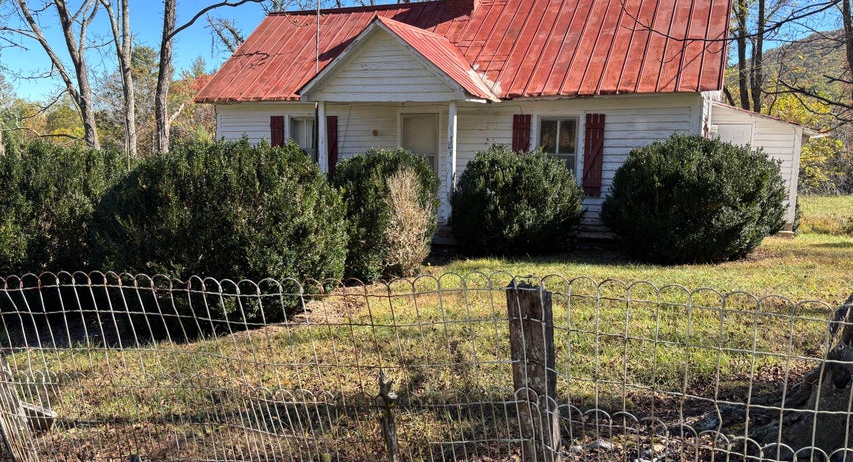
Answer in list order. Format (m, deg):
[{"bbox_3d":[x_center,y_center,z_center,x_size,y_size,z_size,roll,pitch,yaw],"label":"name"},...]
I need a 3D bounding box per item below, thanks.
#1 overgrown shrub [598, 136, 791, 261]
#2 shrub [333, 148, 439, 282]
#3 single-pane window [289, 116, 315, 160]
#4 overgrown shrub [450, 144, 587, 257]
[{"bbox_3d":[4.028,-0.526,9.699,2.620,1.880,2.400,4,11,23],"label":"overgrown shrub"},{"bbox_3d":[-0.495,-0.234,7.744,1.400,1.580,1.400,0,10,0],"label":"shrub"},{"bbox_3d":[-2.576,-1.717,13.474,0.740,1.360,0.100,4,11,23],"label":"single-pane window"},{"bbox_3d":[1.422,-0.509,10.064,2.080,1.660,1.950,4,11,23],"label":"overgrown shrub"}]

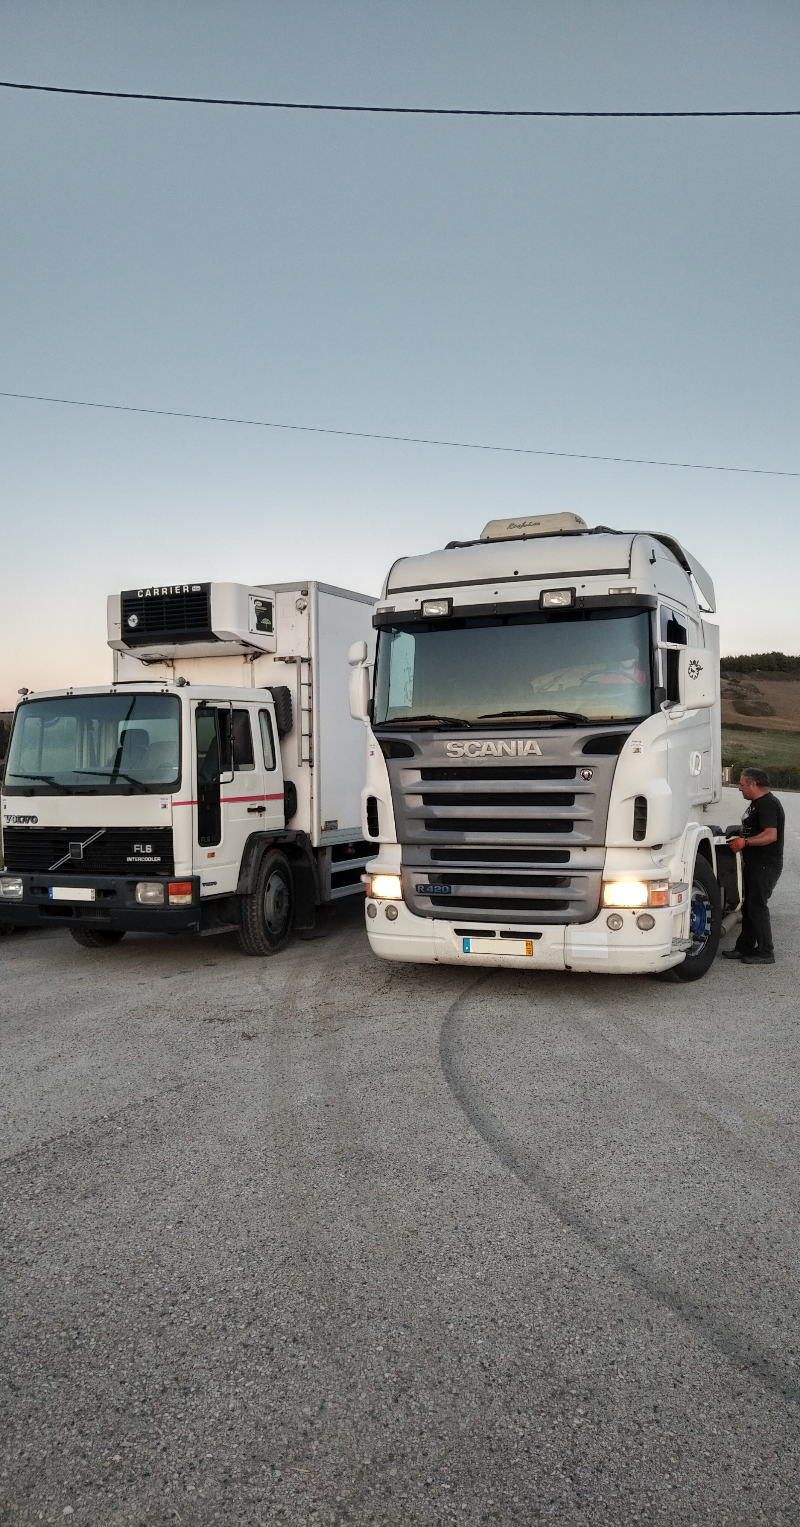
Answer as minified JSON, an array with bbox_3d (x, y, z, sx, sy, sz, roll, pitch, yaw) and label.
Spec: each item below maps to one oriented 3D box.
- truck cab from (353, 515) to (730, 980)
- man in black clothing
[{"bbox_3d":[1.826,-0.153,10.312,2.650,3.760,5.900,-1,0,23],"label":"truck cab"},{"bbox_3d":[3.041,0.873,9.170,0.520,1.670,0.520,-1,0,6],"label":"man in black clothing"}]

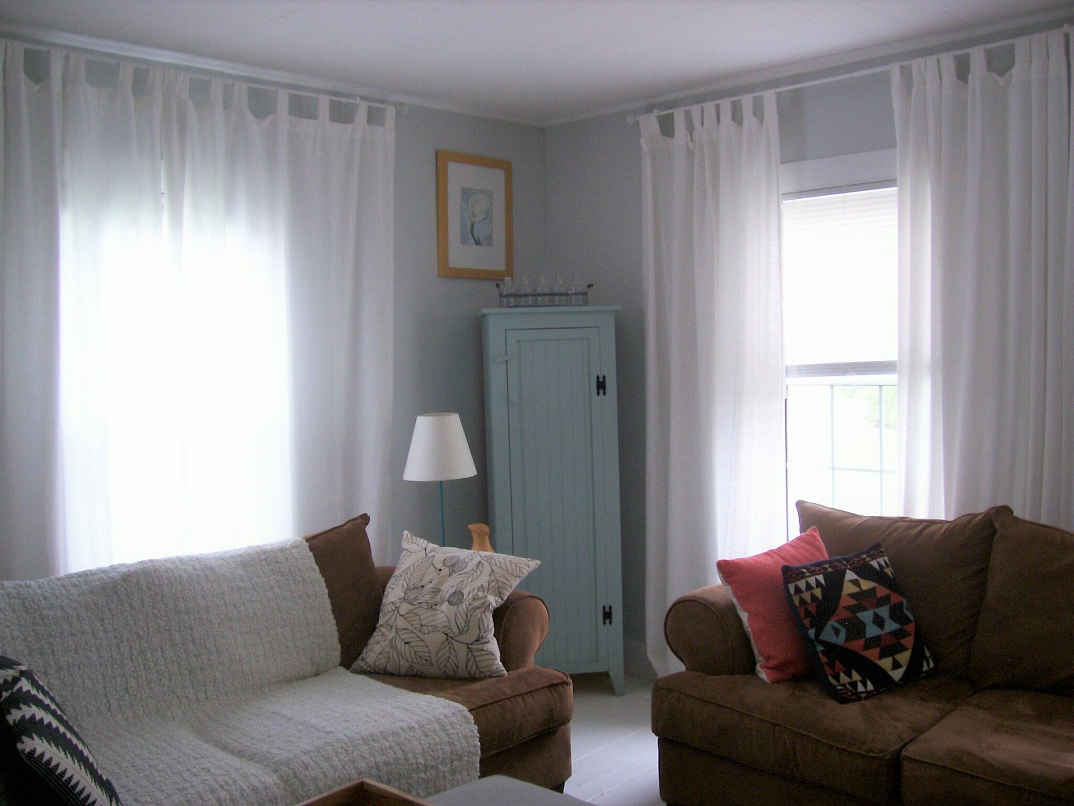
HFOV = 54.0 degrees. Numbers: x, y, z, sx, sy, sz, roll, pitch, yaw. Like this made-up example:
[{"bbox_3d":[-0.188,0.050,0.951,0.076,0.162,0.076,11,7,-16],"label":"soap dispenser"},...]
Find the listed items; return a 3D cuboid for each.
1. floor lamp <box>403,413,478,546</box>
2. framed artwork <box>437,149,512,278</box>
[{"bbox_3d":[-0.341,0.642,3.942,0.275,1.204,0.275,-2,4,0],"label":"floor lamp"},{"bbox_3d":[-0.243,-0.772,4.394,0.025,0.507,0.422,2,6,44],"label":"framed artwork"}]

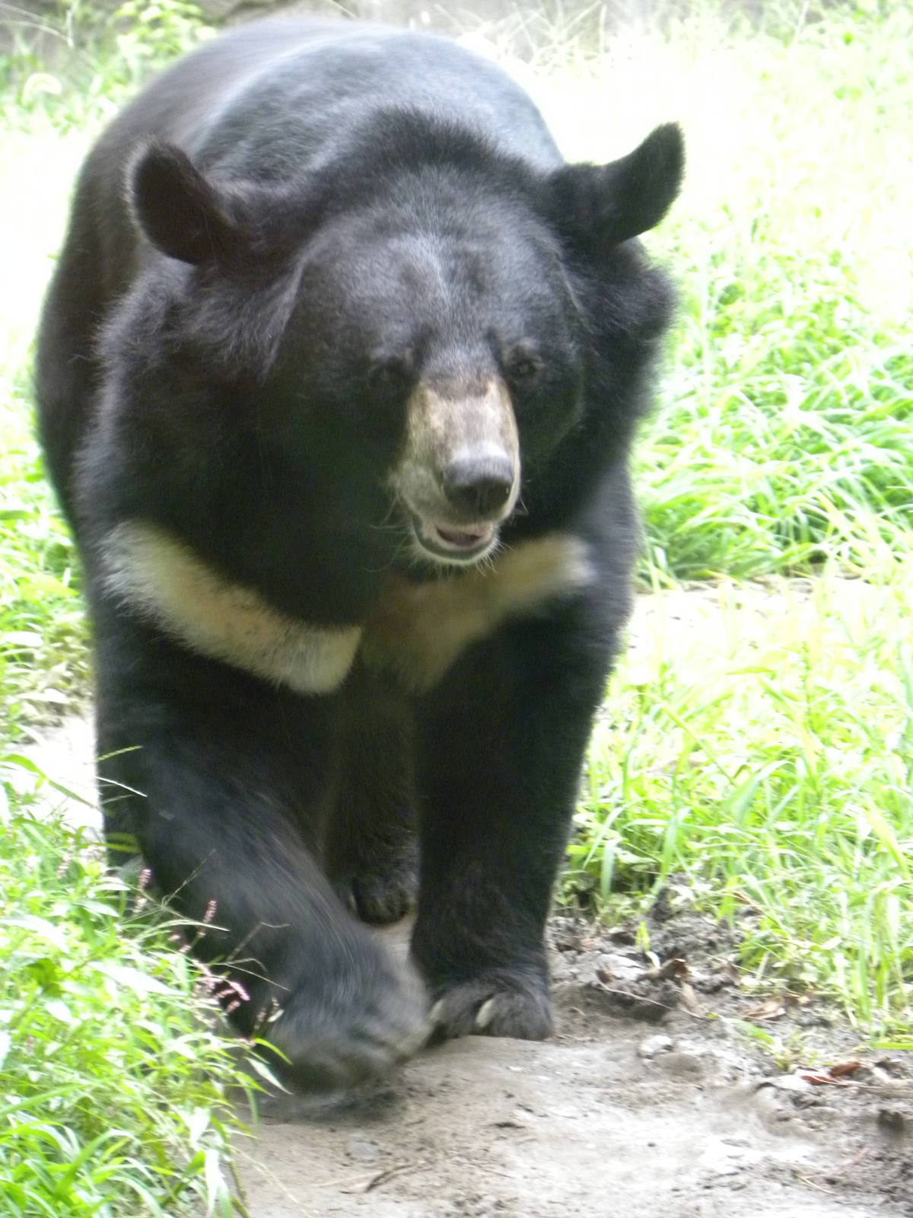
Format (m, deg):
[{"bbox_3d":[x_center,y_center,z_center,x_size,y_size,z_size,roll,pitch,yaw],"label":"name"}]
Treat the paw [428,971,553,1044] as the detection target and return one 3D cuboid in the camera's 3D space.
[{"bbox_3d":[0.027,0.352,9.060,0.110,0.055,0.130,2,10,14],"label":"paw"}]

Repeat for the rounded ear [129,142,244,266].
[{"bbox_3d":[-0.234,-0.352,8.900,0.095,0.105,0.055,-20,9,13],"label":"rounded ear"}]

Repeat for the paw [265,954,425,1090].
[{"bbox_3d":[-0.096,0.354,8.799,0.135,0.110,0.140,-1,10,-8],"label":"paw"}]

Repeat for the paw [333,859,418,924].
[{"bbox_3d":[-0.075,0.266,9.604,0.090,0.058,0.150,0,10,3],"label":"paw"}]

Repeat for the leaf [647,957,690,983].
[{"bbox_3d":[0.191,0.326,9.261,0.038,0.016,0.036,0,10,0],"label":"leaf"}]

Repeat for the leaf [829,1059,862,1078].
[{"bbox_3d":[0.337,0.398,8.855,0.030,0.011,0.025,0,10,0],"label":"leaf"}]

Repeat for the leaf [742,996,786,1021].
[{"bbox_3d":[0.274,0.356,9.109,0.039,0.013,0.040,0,10,0],"label":"leaf"}]

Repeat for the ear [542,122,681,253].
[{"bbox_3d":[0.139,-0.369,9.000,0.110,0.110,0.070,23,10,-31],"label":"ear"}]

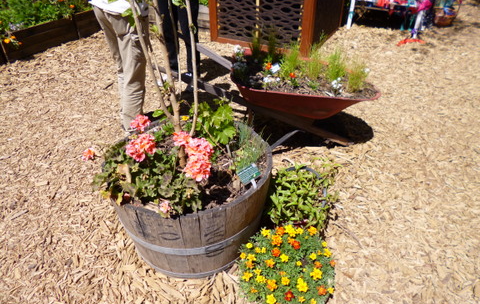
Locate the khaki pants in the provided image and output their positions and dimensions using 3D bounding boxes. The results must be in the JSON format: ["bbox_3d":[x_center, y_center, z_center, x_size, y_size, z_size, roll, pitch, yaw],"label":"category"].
[{"bbox_3d":[-0.789,-0.607,2.273,0.330,0.920,0.360,-21,39,-29],"label":"khaki pants"}]

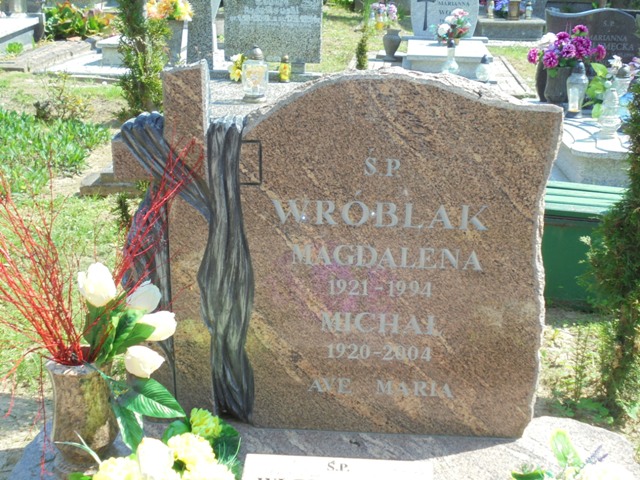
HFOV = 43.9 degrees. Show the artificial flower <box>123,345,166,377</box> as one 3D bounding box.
[{"bbox_3d":[-0.347,0.240,1.570,0.072,0.062,0.062,2,21,0],"label":"artificial flower"}]

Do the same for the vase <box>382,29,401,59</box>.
[{"bbox_3d":[0.743,-2.017,8.200,0.185,0.330,0.185,2,21,0],"label":"vase"}]

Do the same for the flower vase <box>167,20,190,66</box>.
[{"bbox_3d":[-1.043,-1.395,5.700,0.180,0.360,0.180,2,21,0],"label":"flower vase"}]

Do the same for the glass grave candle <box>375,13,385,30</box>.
[{"bbox_3d":[0.943,-3.463,12.600,0.145,0.265,0.145,2,20,0],"label":"glass grave candle"}]

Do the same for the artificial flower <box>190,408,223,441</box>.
[{"bbox_3d":[-0.234,0.381,1.640,0.062,0.058,0.060,2,21,0],"label":"artificial flower"}]

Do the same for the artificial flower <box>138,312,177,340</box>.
[{"bbox_3d":[-0.321,0.169,1.570,0.070,0.058,0.060,2,21,0],"label":"artificial flower"}]

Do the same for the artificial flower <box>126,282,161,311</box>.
[{"bbox_3d":[-0.349,0.112,1.580,0.066,0.065,0.060,2,21,0],"label":"artificial flower"}]

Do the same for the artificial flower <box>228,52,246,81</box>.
[{"bbox_3d":[-0.571,-1.193,5.500,0.125,0.200,0.125,2,21,0],"label":"artificial flower"}]

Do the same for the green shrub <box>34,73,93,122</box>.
[{"bbox_3d":[-2.000,-1.111,6.200,0.440,0.380,0.420,2,21,0],"label":"green shrub"}]

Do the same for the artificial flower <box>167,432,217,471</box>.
[{"bbox_3d":[-0.246,0.408,1.520,0.092,0.070,0.085,2,21,0],"label":"artificial flower"}]

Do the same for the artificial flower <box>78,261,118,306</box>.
[{"bbox_3d":[-0.437,0.087,1.560,0.068,0.080,0.066,2,21,0],"label":"artificial flower"}]

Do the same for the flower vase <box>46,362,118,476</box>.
[{"bbox_3d":[-0.502,0.365,1.667,0.140,0.252,0.140,2,21,0],"label":"flower vase"}]

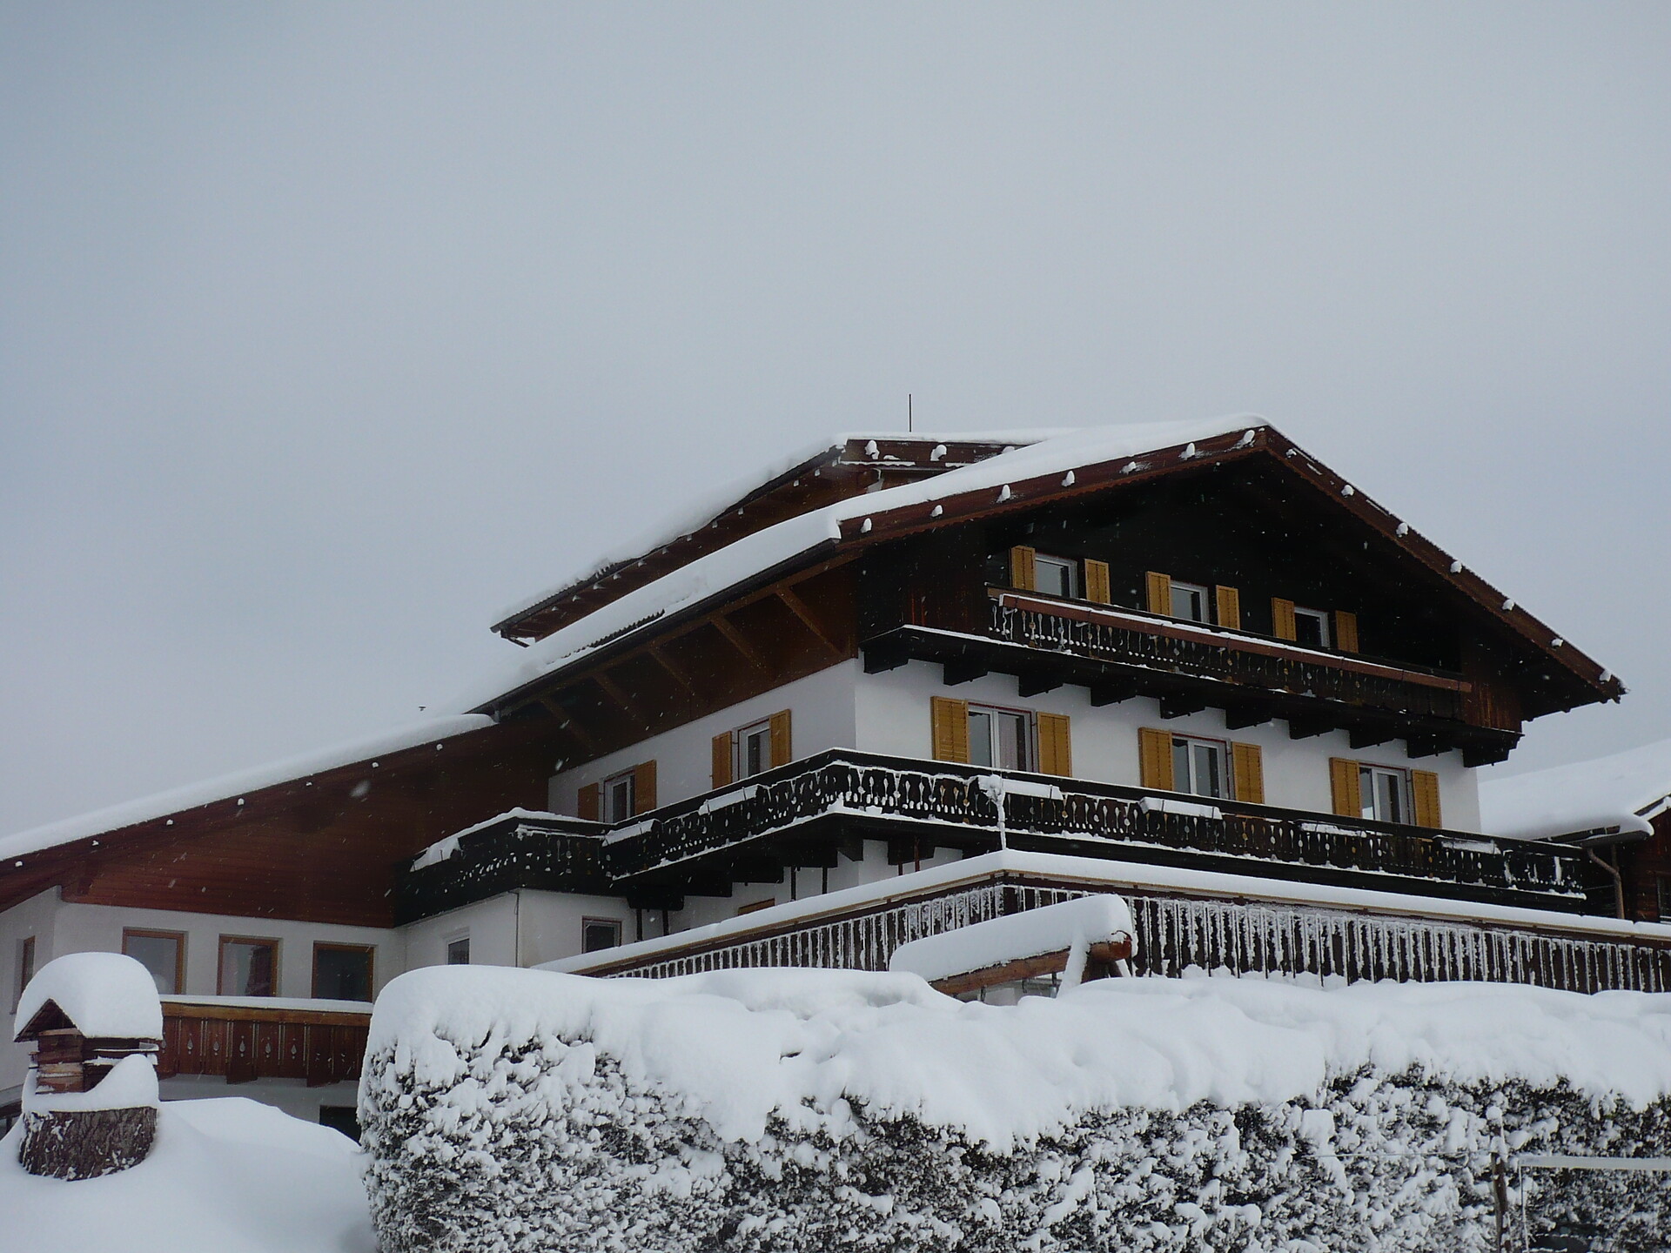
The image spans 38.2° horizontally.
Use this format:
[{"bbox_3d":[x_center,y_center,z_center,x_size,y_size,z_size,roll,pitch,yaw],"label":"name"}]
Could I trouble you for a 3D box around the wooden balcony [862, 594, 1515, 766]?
[{"bbox_3d":[6.255,0.840,39.197,13.344,1.315,1.200,9,-18,-32],"label":"wooden balcony"}]

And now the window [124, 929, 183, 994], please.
[{"bbox_3d":[-11.170,5.569,39.348,1.017,1.210,0.154,9,-18,-32],"label":"window"}]

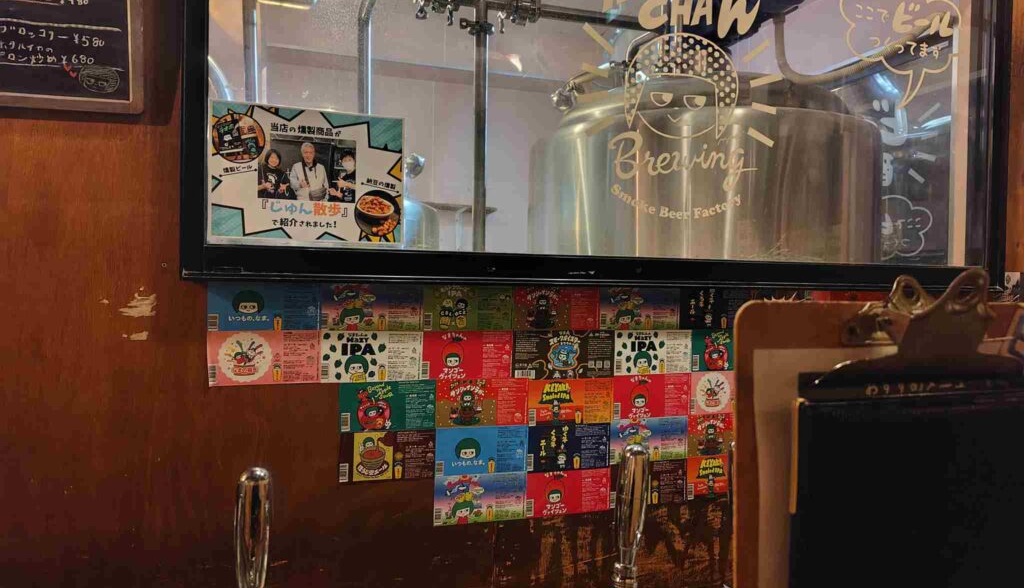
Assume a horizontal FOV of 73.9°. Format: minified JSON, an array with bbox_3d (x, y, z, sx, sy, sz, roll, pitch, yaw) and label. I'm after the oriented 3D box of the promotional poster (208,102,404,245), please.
[{"bbox_3d":[-0.325,-0.186,1.098,0.303,0.216,0.010,1,1,-18],"label":"promotional poster"}]

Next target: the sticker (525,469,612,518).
[{"bbox_3d":[0.104,0.357,1.222,0.162,0.081,0.010,1,1,-18],"label":"sticker"}]

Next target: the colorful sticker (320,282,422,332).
[{"bbox_3d":[-0.226,0.021,1.109,0.165,0.079,0.010,1,1,-18],"label":"colorful sticker"}]

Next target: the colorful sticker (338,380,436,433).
[{"bbox_3d":[-0.206,0.190,1.140,0.160,0.083,0.010,1,0,-17],"label":"colorful sticker"}]

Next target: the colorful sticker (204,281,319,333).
[{"bbox_3d":[-0.382,0.018,1.058,0.164,0.079,0.010,1,1,-18],"label":"colorful sticker"}]

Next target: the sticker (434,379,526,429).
[{"bbox_3d":[-0.050,0.190,1.187,0.165,0.083,0.010,1,0,-17],"label":"sticker"}]

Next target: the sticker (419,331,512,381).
[{"bbox_3d":[-0.075,0.106,1.179,0.158,0.084,0.010,1,0,-17],"label":"sticker"}]

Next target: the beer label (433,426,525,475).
[{"bbox_3d":[-0.050,0.269,1.171,0.162,0.081,0.010,1,1,-18],"label":"beer label"}]

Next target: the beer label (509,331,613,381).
[{"bbox_3d":[0.096,0.109,1.230,0.197,0.084,0.010,1,0,-17],"label":"beer label"}]

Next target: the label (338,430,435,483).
[{"bbox_3d":[-0.203,0.268,1.121,0.162,0.081,0.010,1,1,-18],"label":"label"}]

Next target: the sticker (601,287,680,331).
[{"bbox_3d":[0.241,0.027,1.272,0.165,0.081,0.010,1,0,-17],"label":"sticker"}]

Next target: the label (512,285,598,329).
[{"bbox_3d":[0.081,0.024,1.208,0.165,0.079,0.010,1,1,-18],"label":"label"}]

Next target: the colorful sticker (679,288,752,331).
[{"bbox_3d":[0.397,0.029,1.319,0.158,0.082,0.010,1,0,-17],"label":"colorful sticker"}]

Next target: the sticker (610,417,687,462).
[{"bbox_3d":[0.259,0.272,1.271,0.162,0.081,0.010,1,1,-18],"label":"sticker"}]

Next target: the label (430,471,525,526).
[{"bbox_3d":[-0.053,0.357,1.188,0.166,0.082,0.010,1,0,-17],"label":"label"}]

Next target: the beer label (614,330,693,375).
[{"bbox_3d":[0.265,0.110,1.270,0.162,0.081,0.010,1,1,-18],"label":"beer label"}]

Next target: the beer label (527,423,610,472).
[{"bbox_3d":[0.105,0.279,1.234,0.159,0.083,0.010,1,0,-17],"label":"beer label"}]

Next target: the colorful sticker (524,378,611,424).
[{"bbox_3d":[0.108,0.196,1.234,0.164,0.081,0.010,1,0,-17],"label":"colorful sticker"}]

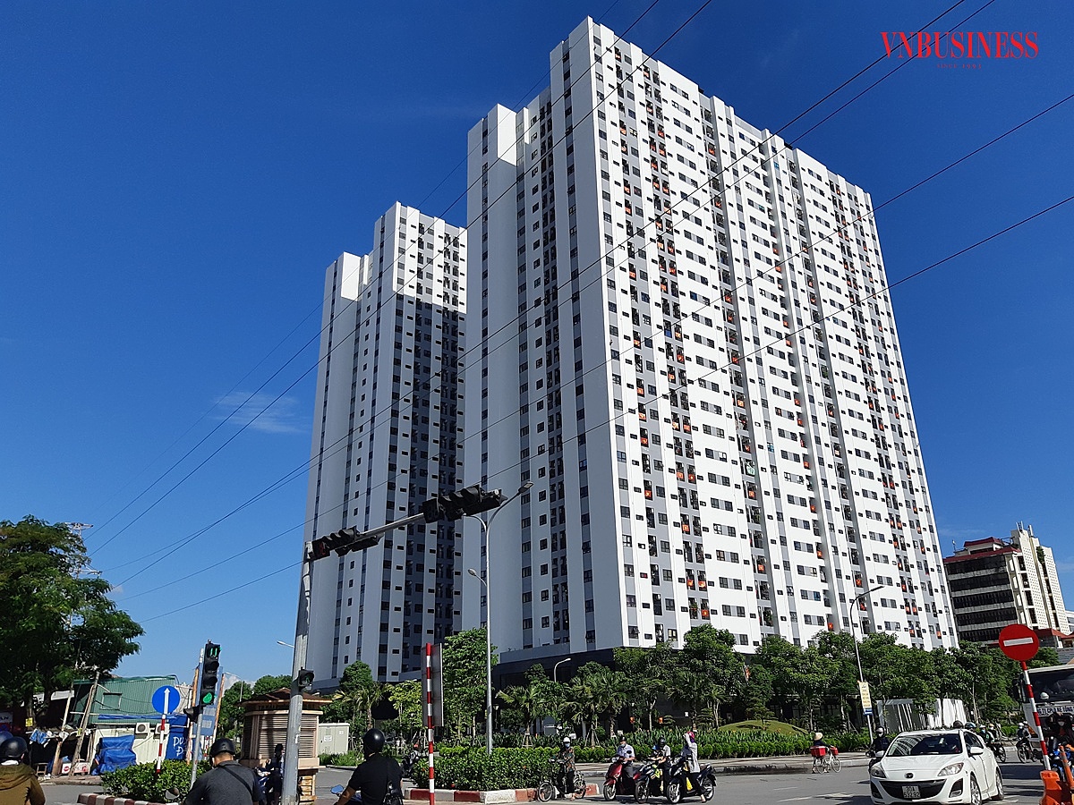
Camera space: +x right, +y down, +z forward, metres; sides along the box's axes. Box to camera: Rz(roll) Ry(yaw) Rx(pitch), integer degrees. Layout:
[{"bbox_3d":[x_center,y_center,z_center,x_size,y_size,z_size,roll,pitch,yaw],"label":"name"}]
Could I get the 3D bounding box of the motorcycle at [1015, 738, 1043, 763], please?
[{"bbox_3d":[19.222,13.595,31.500,1.850,1.050,0.700,17,-28,-38],"label":"motorcycle"}]

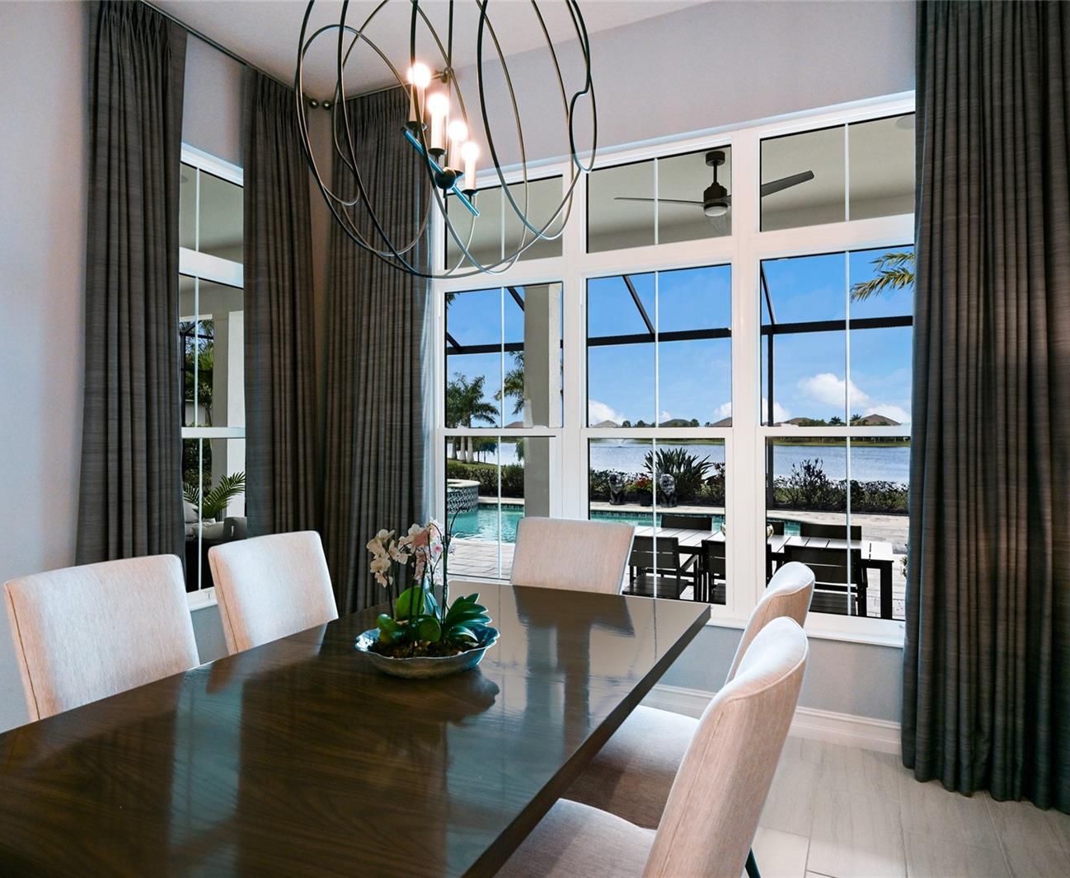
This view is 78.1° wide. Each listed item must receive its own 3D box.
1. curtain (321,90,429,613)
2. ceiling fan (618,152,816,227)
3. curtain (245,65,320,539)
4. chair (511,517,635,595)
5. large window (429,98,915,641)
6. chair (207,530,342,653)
[{"bbox_3d":[-0.996,-0.347,4.034,0.800,3.473,0.150,0,0,25],"label":"curtain"},{"bbox_3d":[1.361,-1.877,4.915,1.420,0.485,1.320,0,0,25],"label":"ceiling fan"},{"bbox_3d":[-1.518,-0.349,3.962,0.140,3.473,0.560,0,0,25],"label":"curtain"},{"bbox_3d":[0.082,0.883,2.773,0.550,1.000,0.640,0,0,25],"label":"chair"},{"bbox_3d":[0.595,-0.307,3.441,2.722,2.418,0.110,0,0,25],"label":"large window"},{"bbox_3d":[-0.765,0.877,2.346,0.630,1.000,0.540,0,0,25],"label":"chair"}]

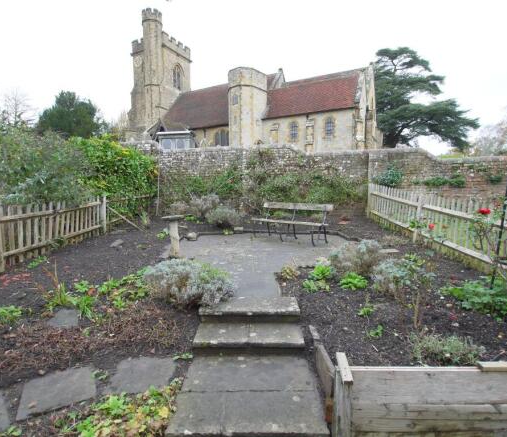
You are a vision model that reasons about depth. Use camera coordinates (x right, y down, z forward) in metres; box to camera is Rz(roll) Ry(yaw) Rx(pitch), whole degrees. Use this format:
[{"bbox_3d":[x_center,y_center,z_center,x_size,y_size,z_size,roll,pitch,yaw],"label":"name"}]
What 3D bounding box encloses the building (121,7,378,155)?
[{"bbox_3d":[-2.230,-15.350,34.469,31.400,17.700,10.400,5,9,35],"label":"building"}]

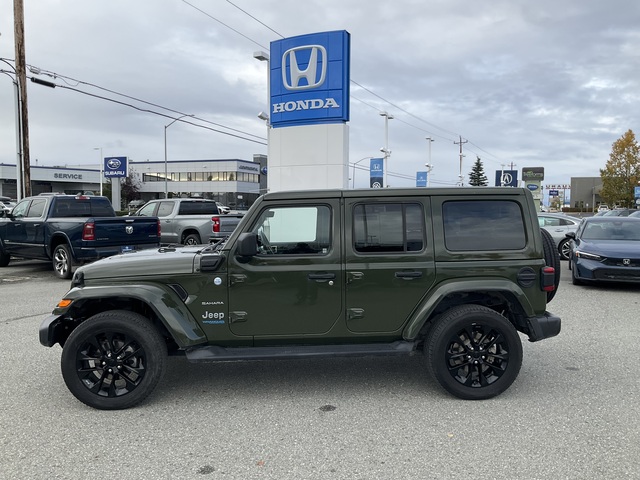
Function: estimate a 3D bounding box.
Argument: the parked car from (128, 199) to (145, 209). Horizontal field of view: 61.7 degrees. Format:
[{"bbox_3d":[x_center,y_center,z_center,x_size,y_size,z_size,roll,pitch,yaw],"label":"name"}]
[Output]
[{"bbox_3d":[-22.464,-4.062,66.000,1.880,1.700,4.700,-1,4,-9],"label":"parked car"}]

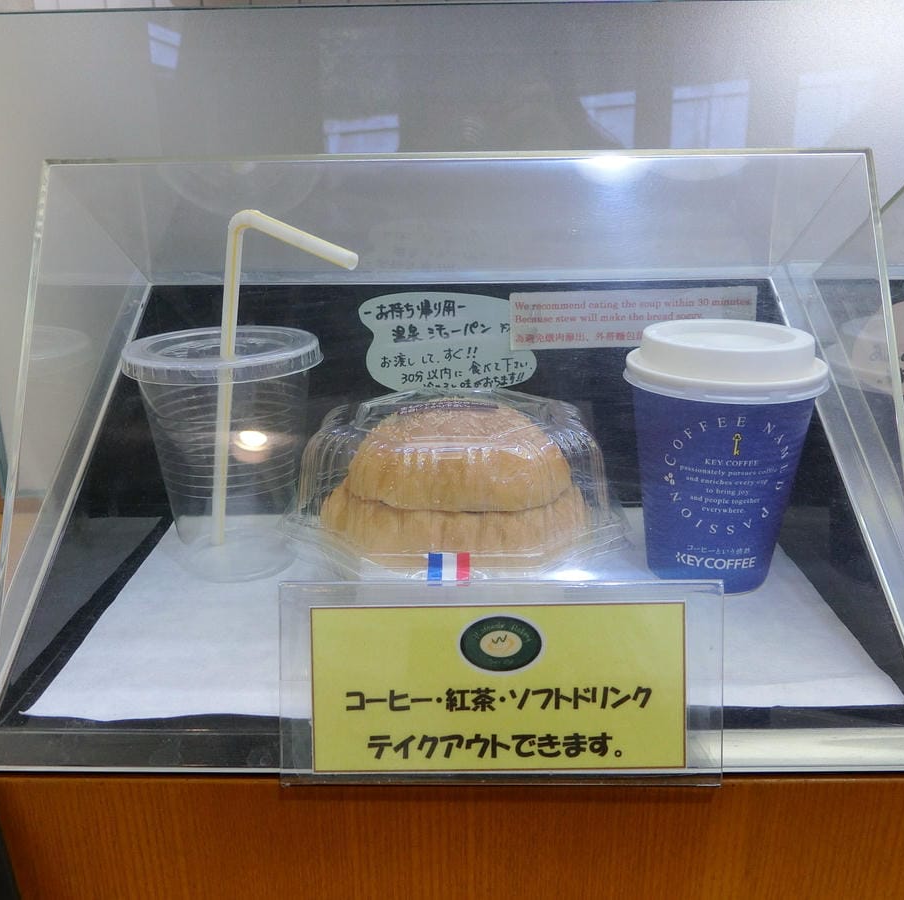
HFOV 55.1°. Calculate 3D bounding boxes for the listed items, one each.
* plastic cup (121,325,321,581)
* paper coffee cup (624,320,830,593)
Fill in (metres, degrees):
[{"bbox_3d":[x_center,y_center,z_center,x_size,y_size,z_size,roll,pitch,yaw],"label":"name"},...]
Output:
[{"bbox_3d":[-0.102,0.002,0.398,0.086,0.102,0.086,-1,19,0],"label":"plastic cup"},{"bbox_3d":[0.115,0.003,0.379,0.084,0.107,0.084,4,20,14],"label":"paper coffee cup"}]

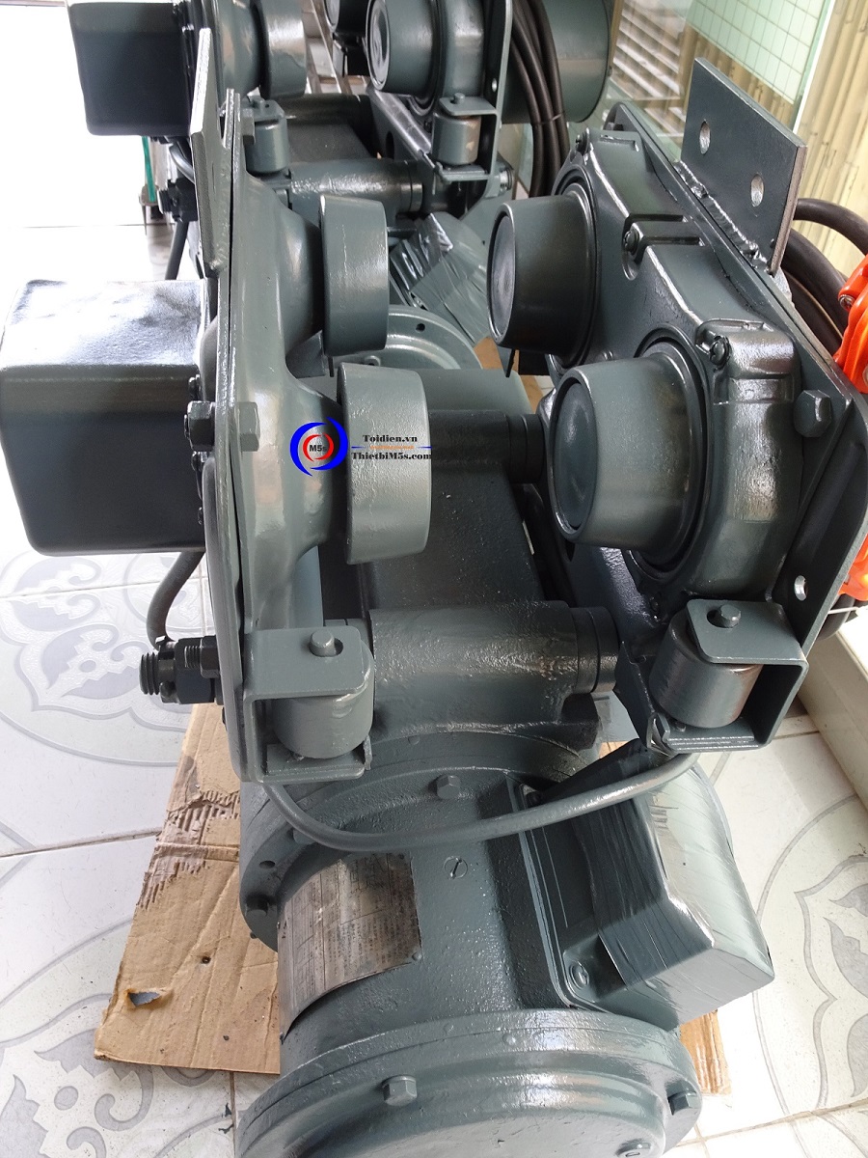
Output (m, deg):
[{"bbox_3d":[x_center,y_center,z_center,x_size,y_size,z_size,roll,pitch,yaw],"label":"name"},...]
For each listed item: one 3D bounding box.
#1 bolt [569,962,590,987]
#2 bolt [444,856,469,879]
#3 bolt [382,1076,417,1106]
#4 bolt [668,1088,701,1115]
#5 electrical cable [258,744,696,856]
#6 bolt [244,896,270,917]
[{"bbox_3d":[0.076,0.206,0.487,0.006,0.013,0.013,-28,40,14],"label":"bolt"},{"bbox_3d":[0.013,0.165,0.534,0.013,0.005,0.013,-2,41,-8],"label":"bolt"},{"bbox_3d":[-0.016,0.243,0.446,0.015,0.014,0.008,-2,41,-8],"label":"bolt"},{"bbox_3d":[0.136,0.281,0.505,0.015,0.014,0.008,-2,41,-8],"label":"bolt"},{"bbox_3d":[0.028,0.125,0.516,0.249,0.081,0.064,-2,43,-8],"label":"electrical cable"},{"bbox_3d":[-0.118,0.217,0.623,0.015,0.014,0.008,-2,41,-8],"label":"bolt"}]

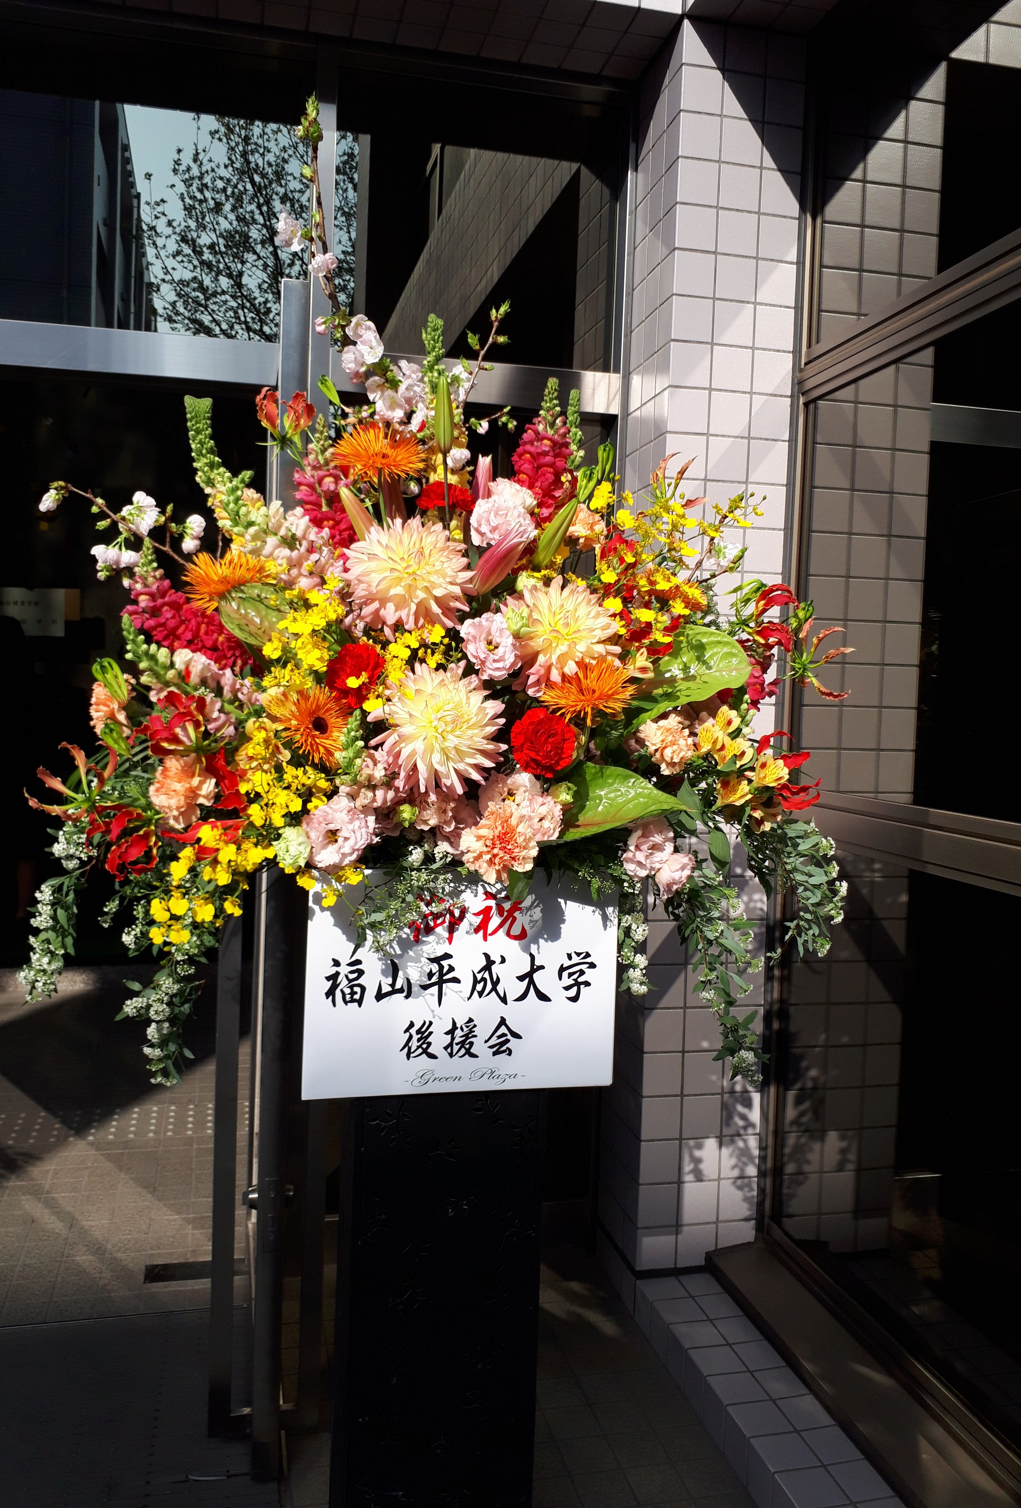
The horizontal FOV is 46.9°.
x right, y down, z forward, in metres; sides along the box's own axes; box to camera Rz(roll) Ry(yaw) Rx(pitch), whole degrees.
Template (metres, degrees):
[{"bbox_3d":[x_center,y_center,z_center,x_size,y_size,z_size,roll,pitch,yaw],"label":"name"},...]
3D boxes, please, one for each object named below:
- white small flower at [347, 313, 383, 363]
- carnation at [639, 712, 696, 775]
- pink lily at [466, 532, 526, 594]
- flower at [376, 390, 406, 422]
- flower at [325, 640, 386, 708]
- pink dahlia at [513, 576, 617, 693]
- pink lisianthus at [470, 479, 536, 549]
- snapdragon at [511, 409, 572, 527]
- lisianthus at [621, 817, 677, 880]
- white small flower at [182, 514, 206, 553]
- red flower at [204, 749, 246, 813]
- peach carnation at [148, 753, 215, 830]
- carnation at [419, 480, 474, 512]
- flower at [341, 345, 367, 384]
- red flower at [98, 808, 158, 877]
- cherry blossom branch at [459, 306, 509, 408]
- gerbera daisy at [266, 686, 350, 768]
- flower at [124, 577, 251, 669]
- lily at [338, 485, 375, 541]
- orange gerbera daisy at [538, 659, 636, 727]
[{"bbox_3d":[-0.195,-0.558,1.580,0.048,0.066,0.045,2,2,3],"label":"white small flower"},{"bbox_3d":[0.189,-0.013,1.420,0.069,0.073,0.055,2,-12,-7],"label":"carnation"},{"bbox_3d":[-0.012,-0.201,1.240,0.028,0.092,0.028,42,15,-4],"label":"pink lily"},{"bbox_3d":[-0.137,-0.400,1.350,0.036,0.037,0.029,2,2,0],"label":"flower"},{"bbox_3d":[-0.182,-0.093,1.380,0.069,0.076,0.055,2,-12,3],"label":"flower"},{"bbox_3d":[0.071,-0.149,1.500,0.150,0.152,0.090,1,-18,-12],"label":"pink dahlia"},{"bbox_3d":[-0.008,-0.260,1.275,0.070,0.074,0.058,2,2,-3],"label":"pink lisianthus"},{"bbox_3d":[0.037,-0.330,1.360,0.071,0.131,0.066,2,2,-6],"label":"snapdragon"},{"bbox_3d":[0.171,0.117,1.455,0.070,0.076,0.058,2,0,-3],"label":"lisianthus"},{"bbox_3d":[-0.353,-0.245,1.310,0.028,0.046,0.029,2,2,11],"label":"white small flower"},{"bbox_3d":[-0.347,0.032,1.430,0.052,0.077,0.050,2,-6,-6],"label":"red flower"},{"bbox_3d":[-0.400,0.047,1.435,0.083,0.088,0.065,2,-8,12],"label":"peach carnation"},{"bbox_3d":[-0.085,-0.343,1.560,0.076,0.048,0.070,2,2,-2],"label":"carnation"},{"bbox_3d":[-0.181,-0.451,1.360,0.029,0.044,0.030,2,2,6],"label":"flower"},{"bbox_3d":[-0.413,0.095,1.270,0.064,0.073,0.055,3,3,18],"label":"red flower"},{"bbox_3d":[-0.036,-0.541,1.600,0.068,0.140,0.050,2,2,0],"label":"cherry blossom branch"},{"bbox_3d":[-0.254,-0.035,1.480,0.105,0.105,0.045,2,-6,3],"label":"gerbera daisy"},{"bbox_3d":[-0.392,-0.157,1.430,0.165,0.068,0.068,36,-5,0],"label":"flower"},{"bbox_3d":[-0.183,-0.286,1.440,0.028,0.085,0.028,-27,0,0],"label":"lily"},{"bbox_3d":[0.089,-0.071,1.360,0.111,0.042,0.108,2,45,-2],"label":"orange gerbera daisy"}]

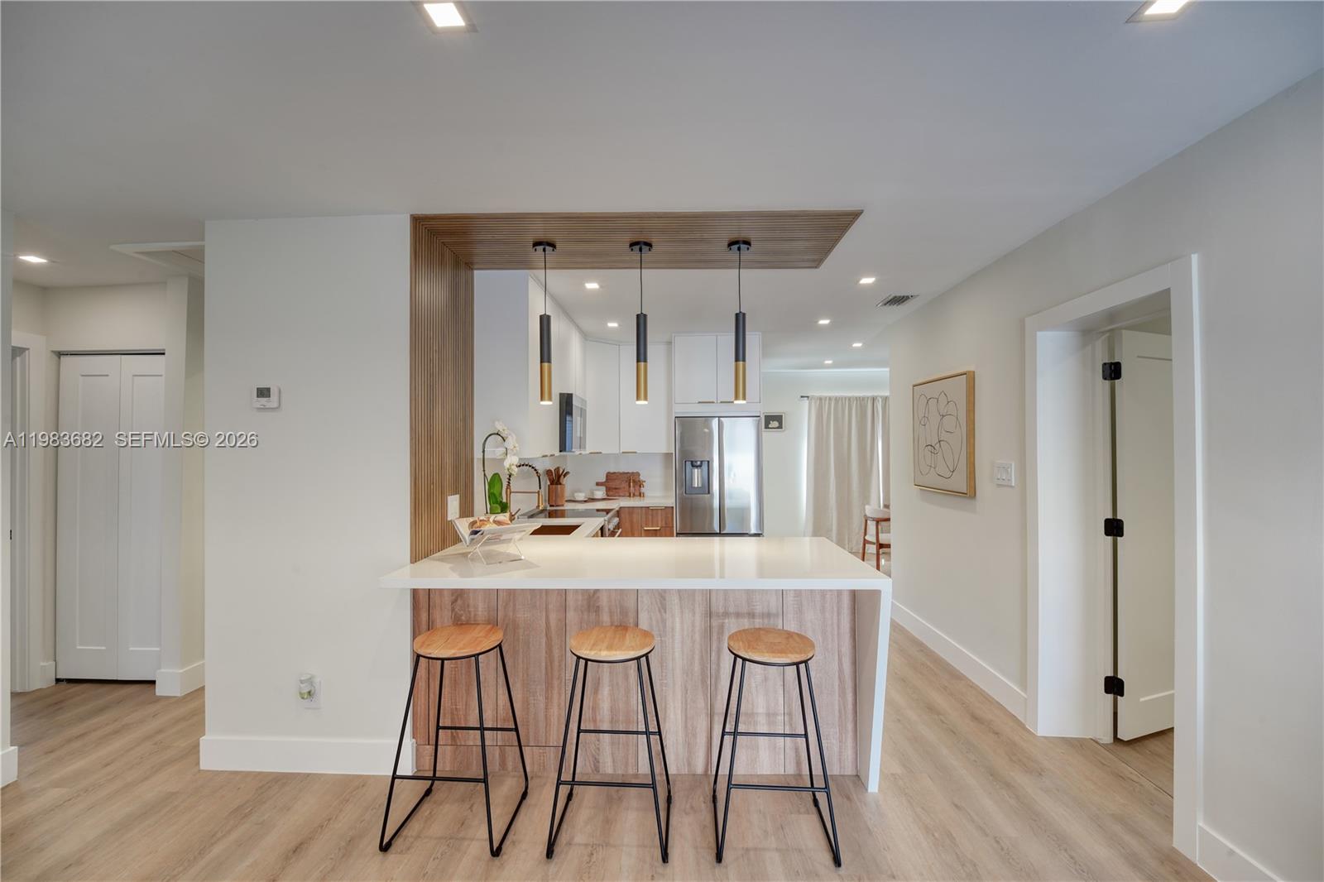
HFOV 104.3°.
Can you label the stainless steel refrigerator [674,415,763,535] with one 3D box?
[{"bbox_3d":[0.509,0.631,4.886,0.764,1.682,0.760,0,0,1],"label":"stainless steel refrigerator"}]

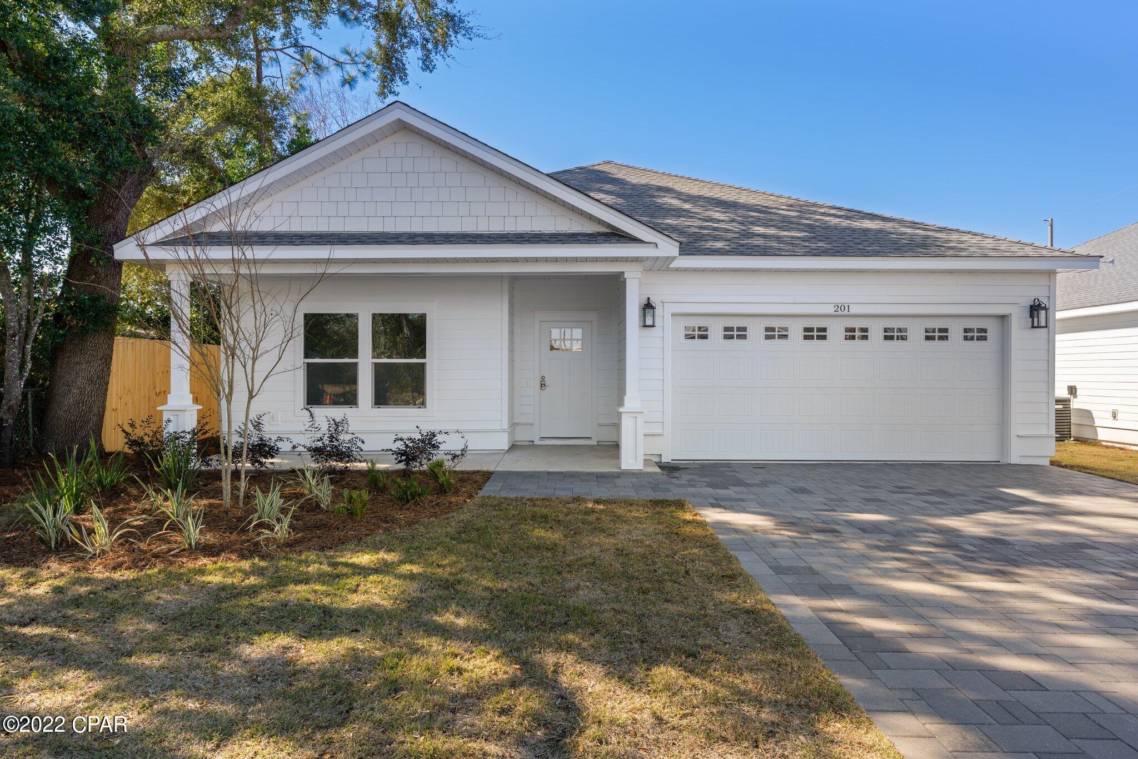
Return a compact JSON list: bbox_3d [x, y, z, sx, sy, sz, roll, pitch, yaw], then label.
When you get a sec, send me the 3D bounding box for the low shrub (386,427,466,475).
[{"bbox_3d":[-1.780,0.896,8.680,1.020,0.600,0.880,0,0,0],"label":"low shrub"}]

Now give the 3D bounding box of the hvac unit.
[{"bbox_3d":[9.970,0.828,14.750,0.840,0.910,0.840,0,0,0],"label":"hvac unit"}]

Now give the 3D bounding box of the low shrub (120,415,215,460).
[{"bbox_3d":[-5.050,0.817,8.750,1.140,0.690,0.950,0,0,0],"label":"low shrub"}]

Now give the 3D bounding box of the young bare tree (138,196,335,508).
[{"bbox_3d":[-3.240,-0.288,6.800,1.900,3.040,1.750,0,0,0],"label":"young bare tree"}]

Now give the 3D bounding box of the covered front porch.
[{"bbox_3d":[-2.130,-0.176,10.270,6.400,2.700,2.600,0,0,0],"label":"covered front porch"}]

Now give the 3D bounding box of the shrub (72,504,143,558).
[{"bbox_3d":[-3.400,1.073,5.120,0.520,0.380,0.500,0,0,0],"label":"shrub"}]

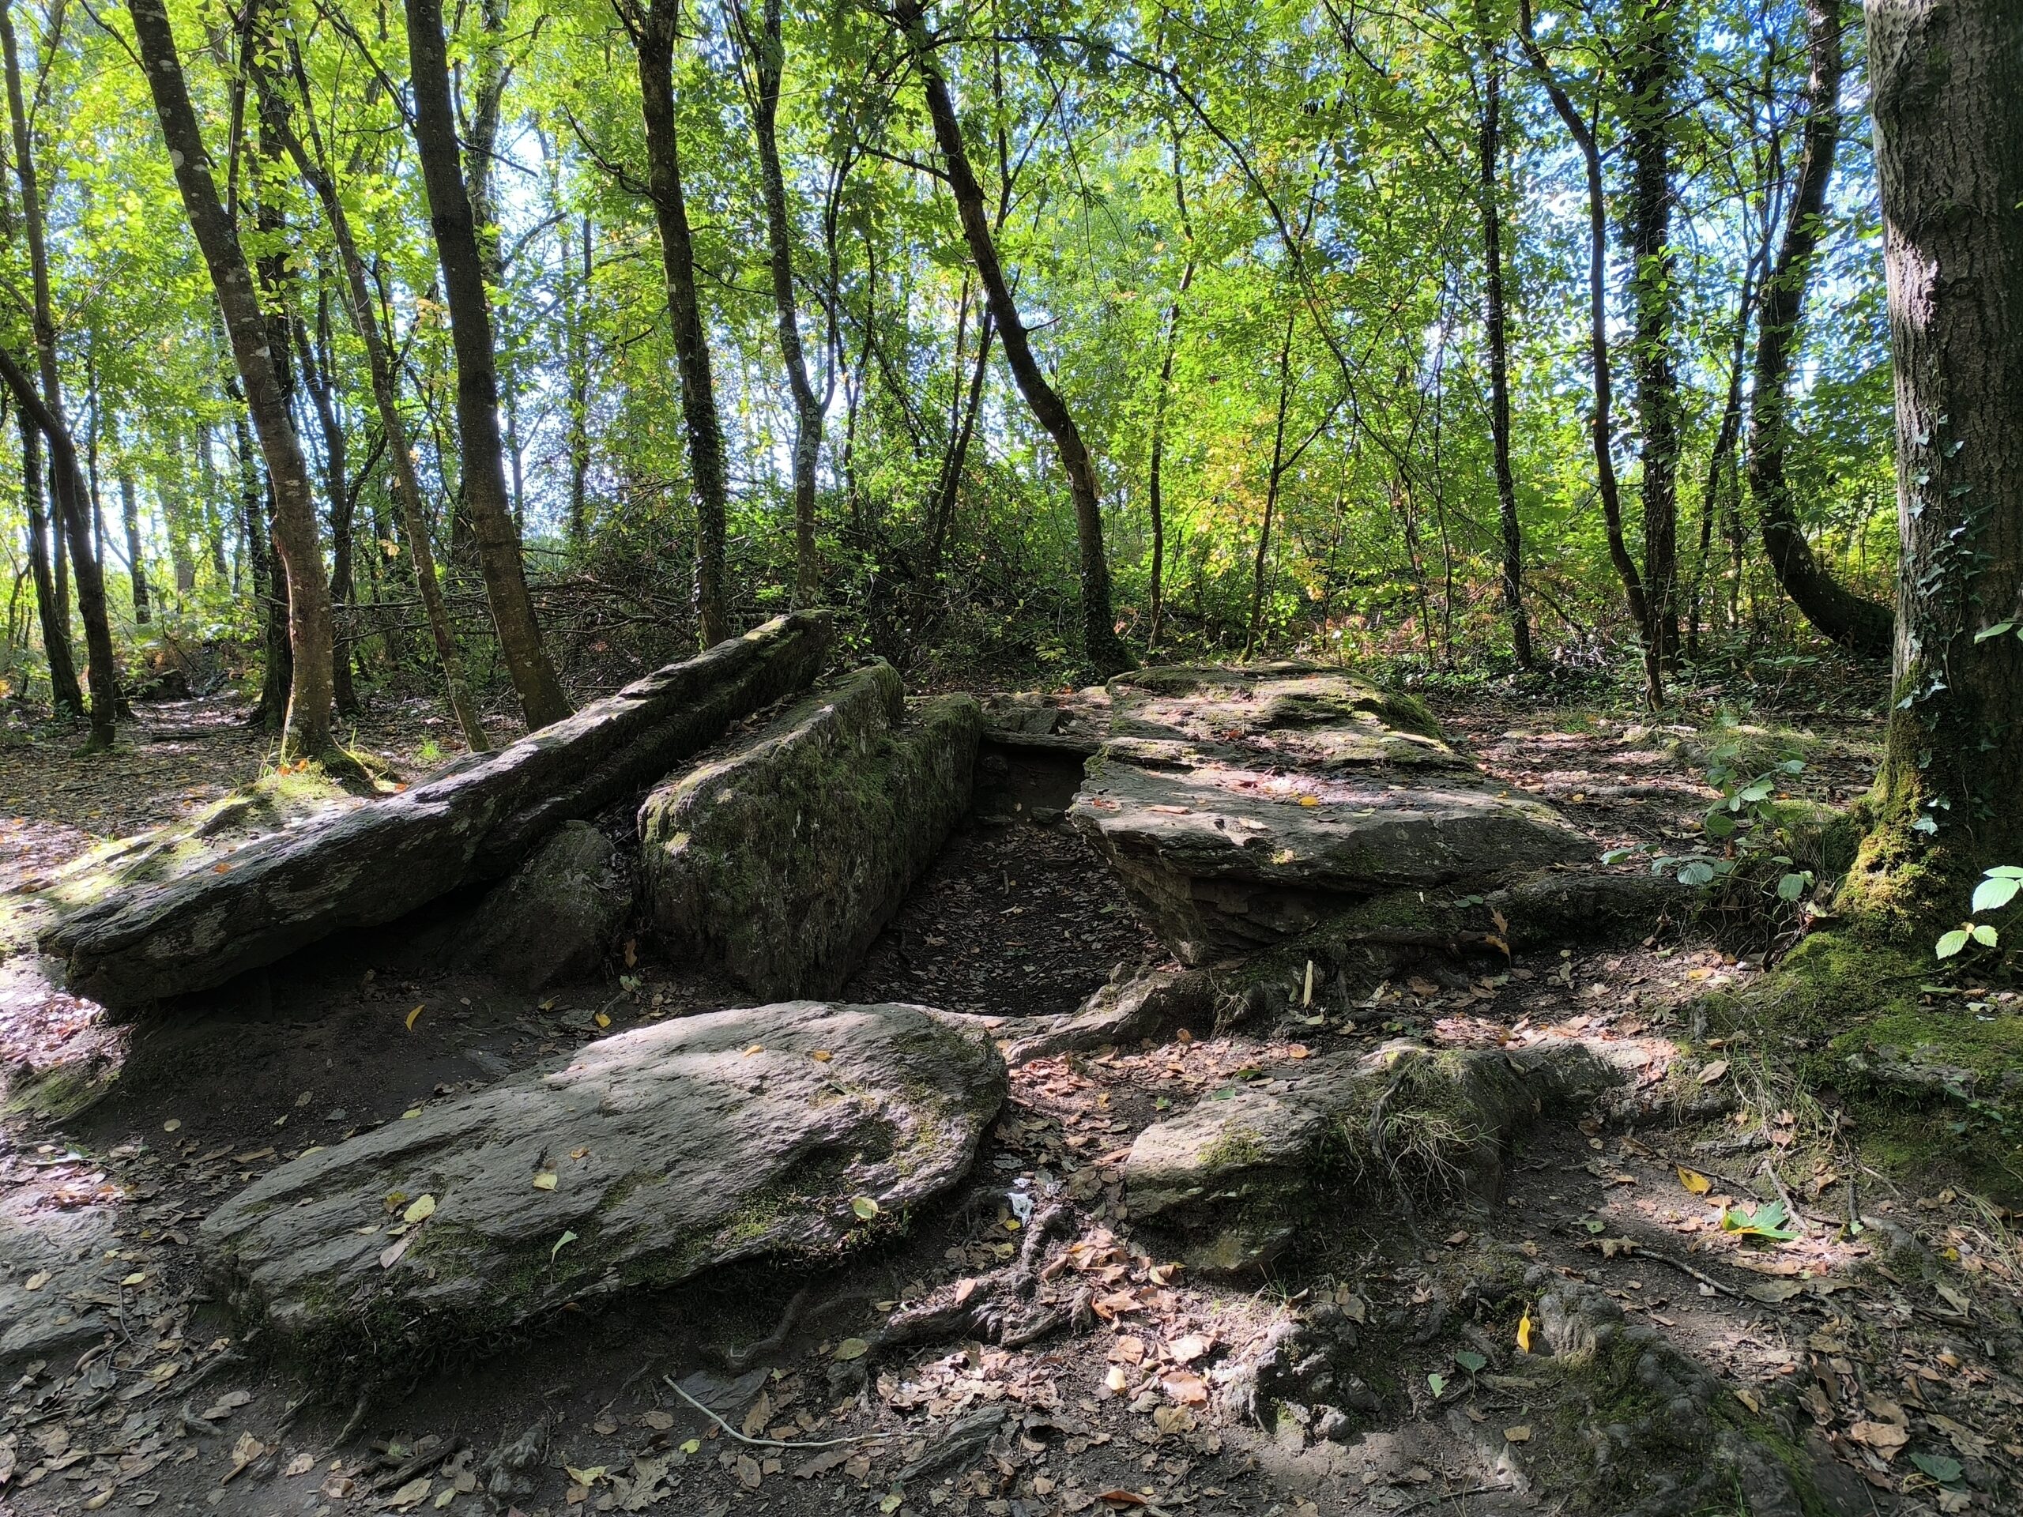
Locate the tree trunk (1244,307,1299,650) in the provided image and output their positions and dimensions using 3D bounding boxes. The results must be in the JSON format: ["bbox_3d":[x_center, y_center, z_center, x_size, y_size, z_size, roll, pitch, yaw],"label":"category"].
[{"bbox_3d":[2.440,-2.586,12.545,0.440,3.200,0.300,0,9,0],"label":"tree trunk"}]

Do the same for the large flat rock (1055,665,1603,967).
[{"bbox_3d":[1.220,0.157,6.152,1.950,0.920,2.300,0,6,0],"label":"large flat rock"}]

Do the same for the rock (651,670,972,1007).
[{"bbox_3d":[-0.700,0.141,5.701,0.760,0.830,2.400,2,10,10],"label":"rock"}]

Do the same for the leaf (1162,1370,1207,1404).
[{"bbox_3d":[0.314,1.145,2.450,0.080,0.020,0.080,0,6,0],"label":"leaf"}]

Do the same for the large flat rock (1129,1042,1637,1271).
[{"bbox_3d":[0.880,0.846,3.183,1.280,0.260,0.550,-5,11,-27],"label":"large flat rock"}]

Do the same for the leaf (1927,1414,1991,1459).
[{"bbox_3d":[1.435,1.023,2.037,0.055,0.020,0.100,-8,12,-39],"label":"leaf"}]

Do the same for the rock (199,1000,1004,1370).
[{"bbox_3d":[-0.780,0.838,3.111,1.750,0.330,1.020,-7,12,-37],"label":"rock"}]

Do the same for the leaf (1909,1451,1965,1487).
[{"bbox_3d":[1.549,1.189,2.250,0.095,0.018,0.060,4,7,30],"label":"leaf"}]

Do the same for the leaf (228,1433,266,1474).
[{"bbox_3d":[-1.319,1.199,2.320,0.060,0.018,0.075,-3,7,-25],"label":"leaf"}]

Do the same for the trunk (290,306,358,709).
[{"bbox_3d":[-5.320,-1.868,10.435,0.400,3.200,0.320,0,9,0],"label":"trunk"}]

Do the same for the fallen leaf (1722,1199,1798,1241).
[{"bbox_3d":[1.670,1.030,3.000,0.160,0.045,0.110,2,6,20],"label":"fallen leaf"}]

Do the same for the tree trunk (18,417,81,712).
[{"bbox_3d":[-10.021,-2.025,14.000,0.240,3.110,0.240,-9,0,1],"label":"tree trunk"}]

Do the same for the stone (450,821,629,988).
[{"bbox_3d":[-1.630,0.467,4.722,0.580,0.500,0.420,-3,10,-15],"label":"stone"}]

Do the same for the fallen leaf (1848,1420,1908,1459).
[{"bbox_3d":[1.482,1.164,2.300,0.095,0.020,0.070,2,6,20],"label":"fallen leaf"}]

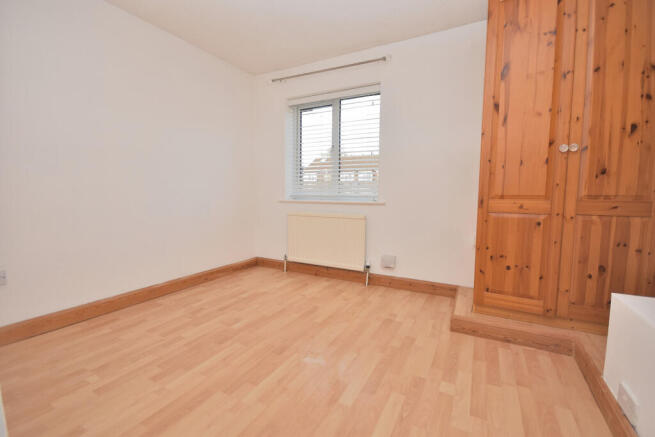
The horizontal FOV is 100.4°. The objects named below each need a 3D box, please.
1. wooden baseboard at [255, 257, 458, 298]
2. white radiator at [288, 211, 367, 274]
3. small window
[{"bbox_3d":[0.128,0.629,3.059,2.384,0.124,0.025,3,5,27],"label":"wooden baseboard"},{"bbox_3d":[-0.021,0.246,3.063,0.963,0.575,0.080,3,5,27],"label":"white radiator"},{"bbox_3d":[0.037,-0.757,3.100,1.111,1.122,0.100,3,5,27],"label":"small window"}]

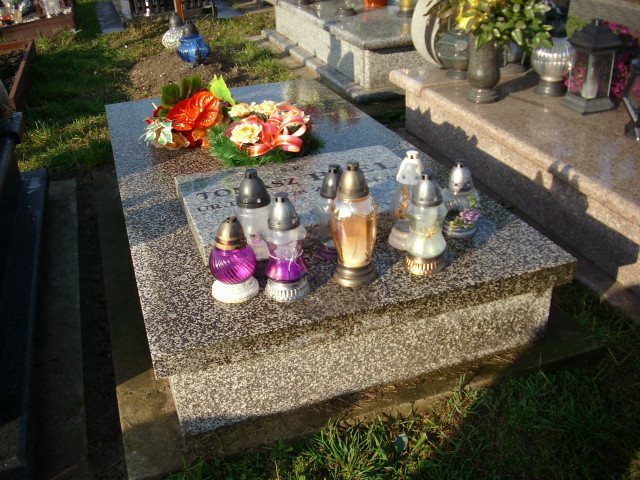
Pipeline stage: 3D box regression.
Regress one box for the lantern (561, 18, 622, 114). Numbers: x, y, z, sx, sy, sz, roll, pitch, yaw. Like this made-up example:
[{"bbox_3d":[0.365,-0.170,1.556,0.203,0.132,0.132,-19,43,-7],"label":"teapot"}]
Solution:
[{"bbox_3d":[1.014,-0.651,2.547,0.149,0.314,0.149,-11,28,-15],"label":"lantern"}]

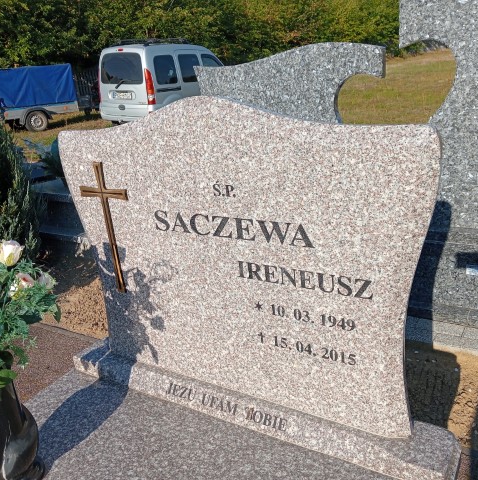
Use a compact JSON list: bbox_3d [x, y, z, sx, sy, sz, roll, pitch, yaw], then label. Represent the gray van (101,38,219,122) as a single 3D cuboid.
[{"bbox_3d":[-1.352,-3.680,12.293,1.690,1.880,4.030,9,23,33],"label":"gray van"}]

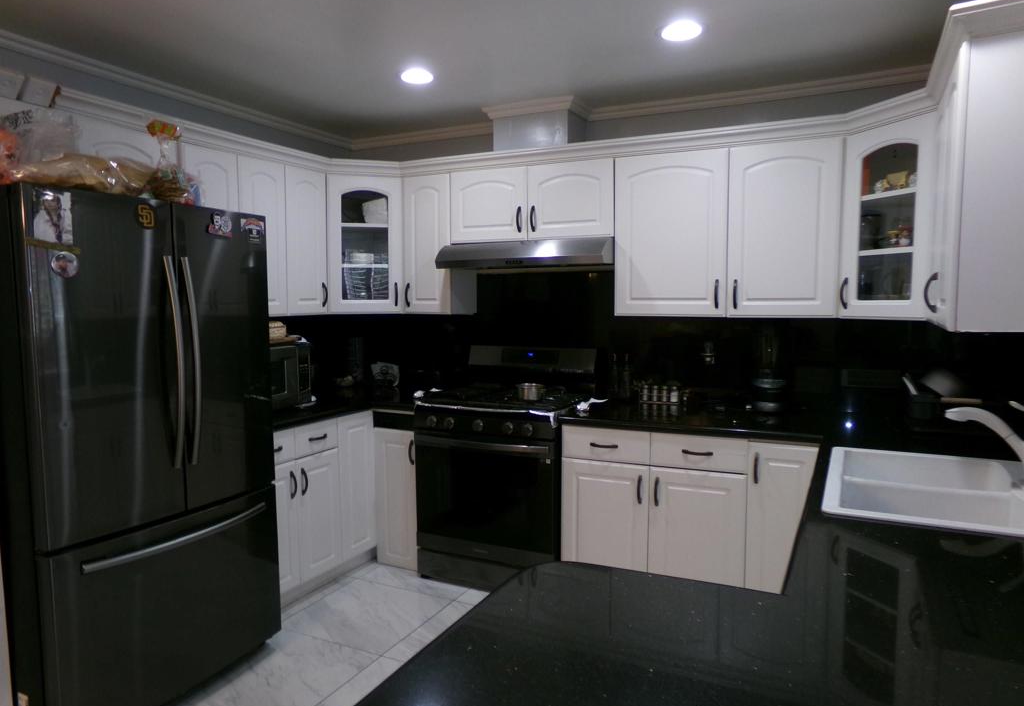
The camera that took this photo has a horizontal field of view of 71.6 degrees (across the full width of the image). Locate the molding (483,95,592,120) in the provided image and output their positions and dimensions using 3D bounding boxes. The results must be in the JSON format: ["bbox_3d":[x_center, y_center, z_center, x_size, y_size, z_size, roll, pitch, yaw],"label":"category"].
[{"bbox_3d":[0.148,-1.248,3.724,0.520,0.054,0.305,2,5,26],"label":"molding"}]

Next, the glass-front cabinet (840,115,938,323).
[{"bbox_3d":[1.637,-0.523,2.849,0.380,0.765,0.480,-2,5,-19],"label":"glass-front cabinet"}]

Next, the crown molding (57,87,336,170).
[{"bbox_3d":[-1.304,-0.954,3.184,0.060,0.066,1.530,2,5,26],"label":"crown molding"}]

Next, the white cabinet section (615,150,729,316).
[{"bbox_3d":[0.814,-0.566,3.498,0.532,0.762,0.330,2,5,25],"label":"white cabinet section"}]

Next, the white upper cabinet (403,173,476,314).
[{"bbox_3d":[-0.408,-0.610,4.063,0.318,0.760,0.310,2,5,26],"label":"white upper cabinet"}]

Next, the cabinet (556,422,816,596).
[{"bbox_3d":[0.865,0.749,3.374,1.101,0.838,0.618,2,5,26],"label":"cabinet"}]

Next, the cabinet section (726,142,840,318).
[{"bbox_3d":[1.263,-0.550,3.289,0.459,0.762,0.330,2,5,25],"label":"cabinet section"}]

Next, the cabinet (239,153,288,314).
[{"bbox_3d":[-1.346,-0.565,3.528,0.311,0.760,0.297,2,5,26],"label":"cabinet"}]

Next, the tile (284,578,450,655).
[{"bbox_3d":[-0.679,1.211,3.295,0.618,0.012,0.597,2,5,26],"label":"tile"}]

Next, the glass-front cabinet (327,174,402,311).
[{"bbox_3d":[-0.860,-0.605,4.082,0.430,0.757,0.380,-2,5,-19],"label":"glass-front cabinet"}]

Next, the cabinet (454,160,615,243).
[{"bbox_3d":[0.148,-0.771,3.747,0.919,0.379,0.310,2,5,26],"label":"cabinet"}]

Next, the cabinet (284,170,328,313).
[{"bbox_3d":[-1.195,-0.580,3.766,0.320,0.759,0.307,2,5,26],"label":"cabinet"}]

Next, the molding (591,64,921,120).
[{"bbox_3d":[1.192,-1.223,3.348,1.795,0.049,0.055,2,5,26],"label":"molding"}]

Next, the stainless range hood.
[{"bbox_3d":[0.114,-0.508,3.697,0.919,0.141,0.445,2,5,26],"label":"stainless range hood"}]

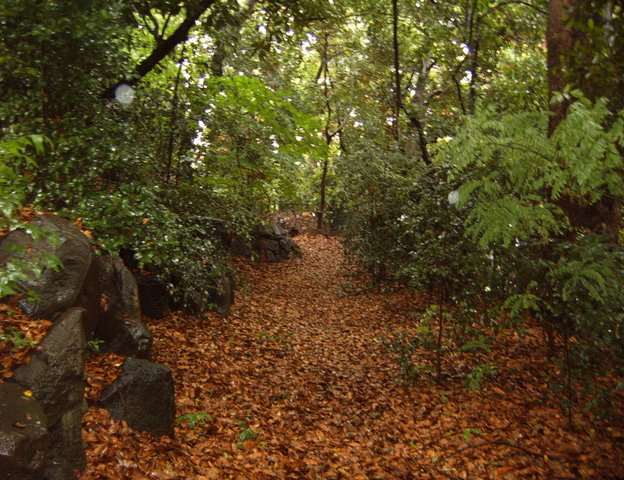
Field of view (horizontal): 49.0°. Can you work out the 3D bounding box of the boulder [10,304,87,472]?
[{"bbox_3d":[-1.566,0.891,4.050,0.450,0.900,0.500,-2,4,-27],"label":"boulder"}]

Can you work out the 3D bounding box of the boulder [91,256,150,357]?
[{"bbox_3d":[-1.782,0.612,6.300,0.600,0.920,0.600,-1,3,-23],"label":"boulder"}]

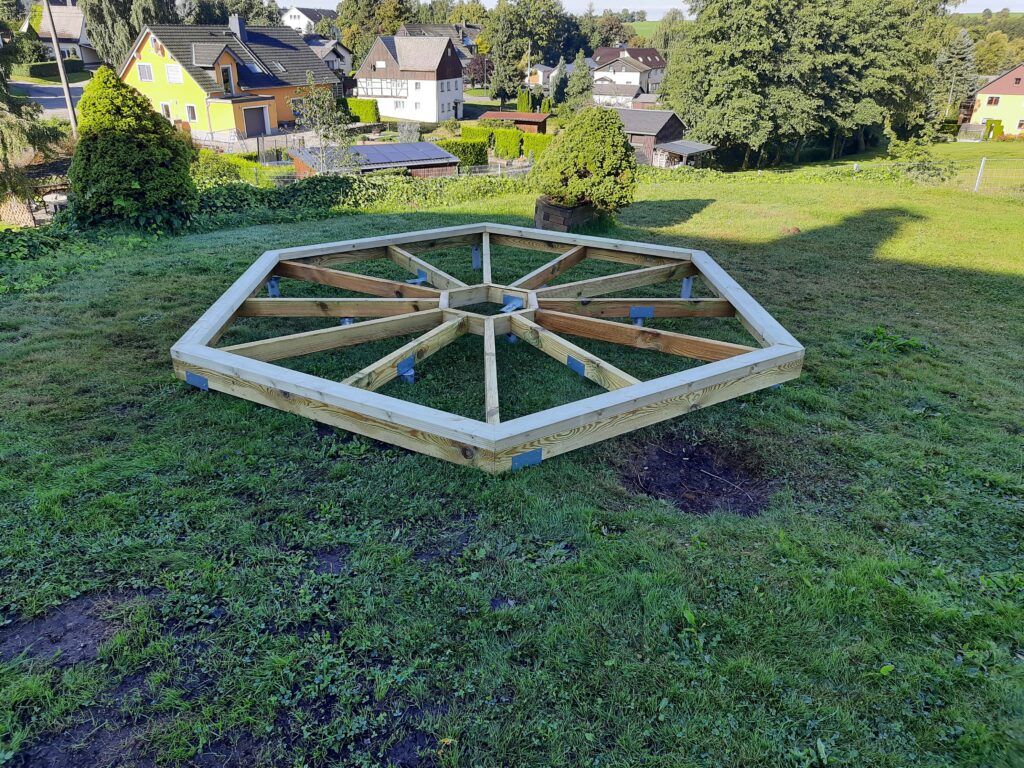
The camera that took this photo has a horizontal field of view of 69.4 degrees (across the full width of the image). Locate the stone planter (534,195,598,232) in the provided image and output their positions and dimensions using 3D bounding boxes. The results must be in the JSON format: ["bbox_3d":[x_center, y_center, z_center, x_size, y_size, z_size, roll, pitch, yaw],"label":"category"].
[{"bbox_3d":[0.597,-1.853,8.107,0.640,0.250,0.600,11,27,20],"label":"stone planter"}]

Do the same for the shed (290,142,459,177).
[{"bbox_3d":[-6.700,-10.188,36.760,7.486,2.675,3.610,-14,29,-29],"label":"shed"}]

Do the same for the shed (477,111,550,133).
[{"bbox_3d":[0.110,-20.055,58.450,5.600,2.600,3.000,14,28,25],"label":"shed"}]

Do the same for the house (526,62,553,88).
[{"bbox_3d":[7.303,-74.094,177.311,5.800,4.560,6.500,14,28,25],"label":"house"}]

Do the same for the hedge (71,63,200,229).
[{"bbox_3d":[-4.452,-2.707,8.434,1.380,1.740,1.380,1,25,0],"label":"hedge"}]

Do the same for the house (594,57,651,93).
[{"bbox_3d":[22.978,-64.168,154.677,9.600,7.720,12.500,8,26,15],"label":"house"}]

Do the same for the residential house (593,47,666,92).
[{"bbox_3d":[25.998,-73.164,172.661,17.927,9.445,11.000,1,25,0],"label":"residential house"}]

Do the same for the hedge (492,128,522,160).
[{"bbox_3d":[-0.305,-16.372,50.261,1.800,1.900,1.000,11,27,21],"label":"hedge"}]

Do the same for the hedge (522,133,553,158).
[{"bbox_3d":[2.451,-21.234,65.723,2.800,1.972,1.000,1,25,0],"label":"hedge"}]

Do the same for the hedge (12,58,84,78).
[{"bbox_3d":[-54.297,-36.888,87.109,2.200,1.300,8.000,14,28,25],"label":"hedge"}]

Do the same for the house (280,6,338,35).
[{"bbox_3d":[-49.875,-90.013,187.026,10.500,8.800,15.500,10,27,18],"label":"house"}]

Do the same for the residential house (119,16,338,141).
[{"bbox_3d":[-23.451,-27.778,65.921,11.550,9.050,17.500,11,27,20],"label":"residential house"}]

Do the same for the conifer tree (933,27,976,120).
[{"bbox_3d":[58.707,-40.192,97.901,5.400,12.243,5.400,1,25,0],"label":"conifer tree"}]

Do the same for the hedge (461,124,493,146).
[{"bbox_3d":[-2.471,-16.849,51.502,2.200,1.900,0.900,15,29,27],"label":"hedge"}]

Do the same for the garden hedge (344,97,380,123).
[{"bbox_3d":[-16.572,-30.944,83.534,3.476,2.446,1.300,1,25,0],"label":"garden hedge"}]

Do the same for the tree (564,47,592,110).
[{"bbox_3d":[9.245,-42.141,101.868,3.700,8.000,3.700,1,25,0],"label":"tree"}]

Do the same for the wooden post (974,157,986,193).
[{"bbox_3d":[8.245,-3.701,12.991,0.050,0.640,0.050,1,25,0],"label":"wooden post"}]

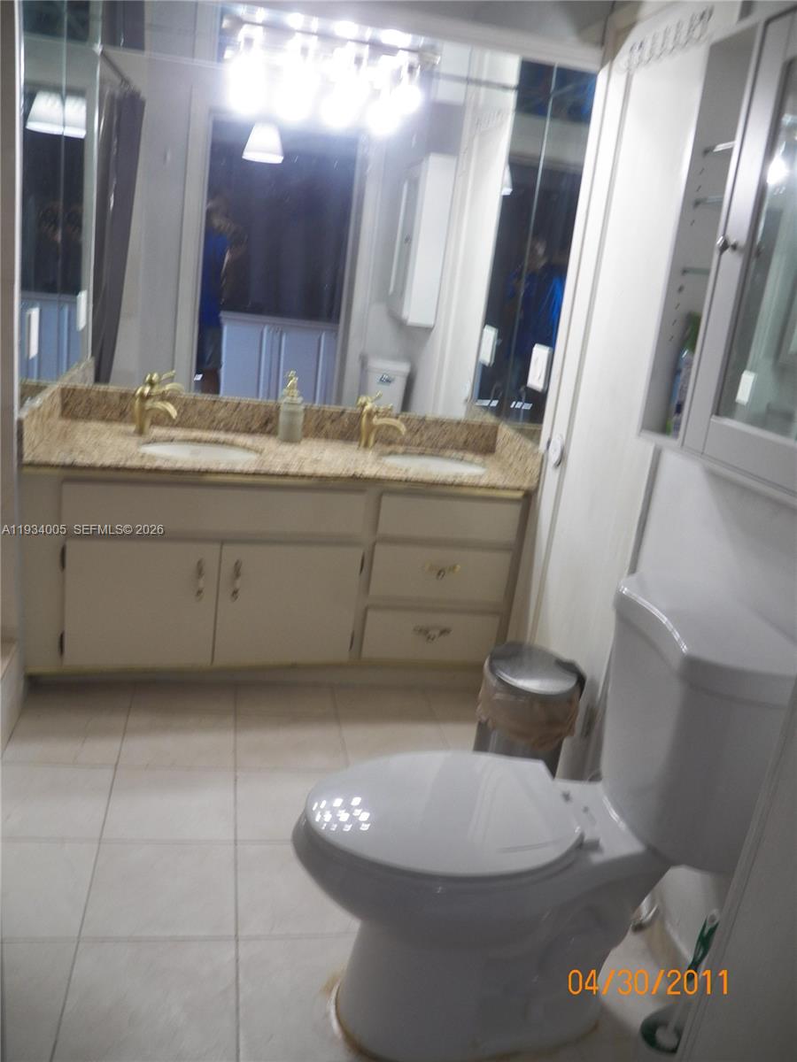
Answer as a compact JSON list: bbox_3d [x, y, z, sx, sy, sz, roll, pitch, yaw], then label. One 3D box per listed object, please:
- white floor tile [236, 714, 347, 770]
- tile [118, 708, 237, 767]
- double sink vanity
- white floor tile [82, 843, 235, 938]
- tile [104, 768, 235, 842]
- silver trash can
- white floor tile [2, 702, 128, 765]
[{"bbox_3d":[-0.307,0.603,2.461,0.303,0.010,0.294,5,17,-12],"label":"white floor tile"},{"bbox_3d":[-0.606,0.579,2.396,0.303,0.010,0.294,5,17,-12],"label":"tile"},{"bbox_3d":[-0.405,0.035,2.845,1.514,0.814,0.600,2,18,-19],"label":"double sink vanity"},{"bbox_3d":[-0.500,0.766,1.842,0.303,0.010,0.294,5,17,-12],"label":"white floor tile"},{"bbox_3d":[-0.553,0.672,2.119,0.303,0.010,0.294,5,17,-12],"label":"tile"},{"bbox_3d":[0.356,0.534,2.442,0.265,0.318,0.245,8,17,-2],"label":"silver trash can"},{"bbox_3d":[-0.904,0.555,2.331,0.303,0.010,0.294,5,17,-12],"label":"white floor tile"}]

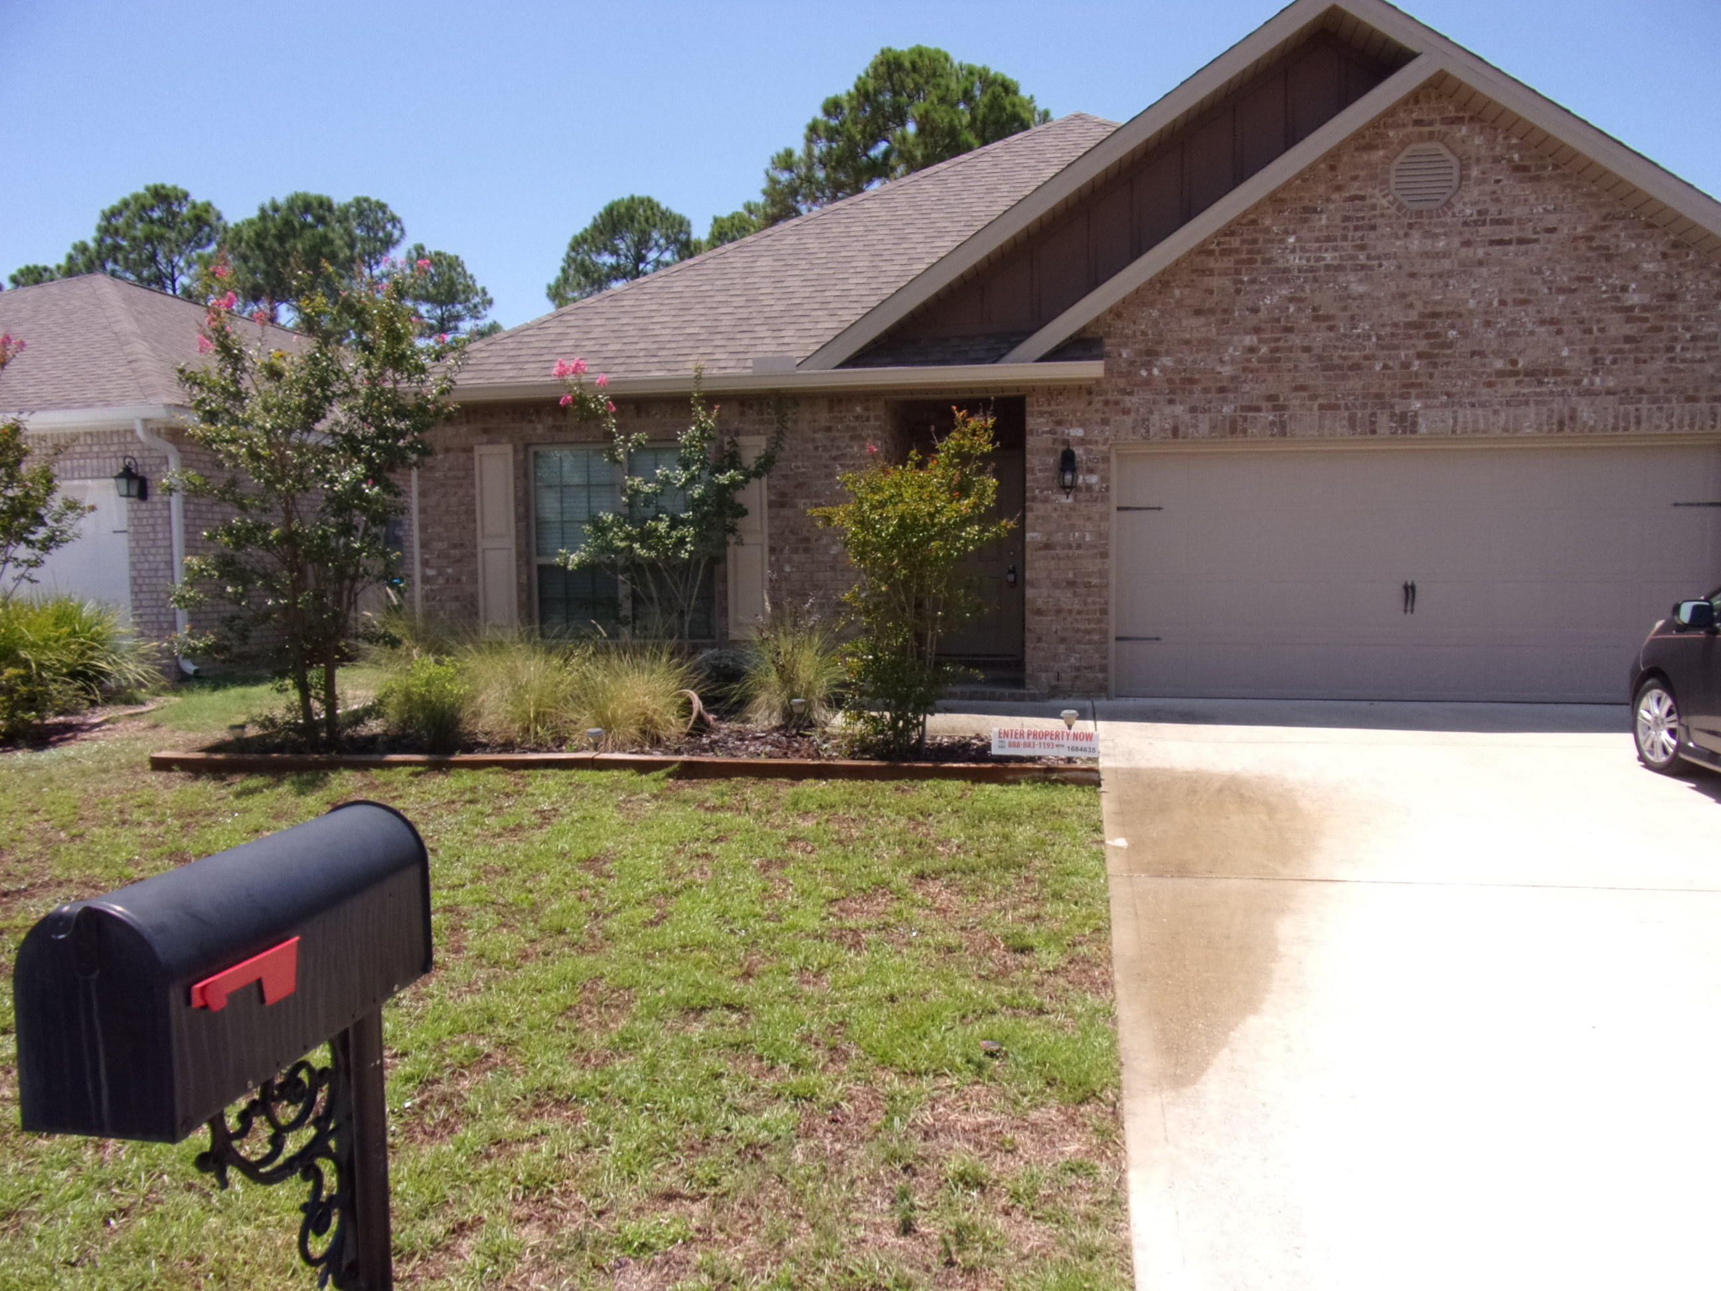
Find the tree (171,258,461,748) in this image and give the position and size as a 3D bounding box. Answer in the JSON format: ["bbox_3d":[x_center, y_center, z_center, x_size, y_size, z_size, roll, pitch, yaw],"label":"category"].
[{"bbox_3d":[-3.838,-0.995,8.400,1.850,3.462,1.750,0,4,9],"label":"tree"}]

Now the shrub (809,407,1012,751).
[{"bbox_3d":[0.346,-0.462,8.200,1.350,2.332,1.300,0,4,9],"label":"shrub"}]

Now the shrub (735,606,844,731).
[{"bbox_3d":[-0.537,0.143,9.250,0.840,0.961,0.820,0,4,9],"label":"shrub"}]

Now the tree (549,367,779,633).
[{"bbox_3d":[-1.603,-0.921,9.950,1.850,2.914,1.550,0,4,9],"label":"tree"}]

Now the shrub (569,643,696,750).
[{"bbox_3d":[-1.623,0.347,8.500,0.900,0.721,0.880,0,4,9],"label":"shrub"}]

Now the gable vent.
[{"bbox_3d":[4.599,-3.817,9.715,0.550,0.550,0.060,0,4,9],"label":"gable vent"}]

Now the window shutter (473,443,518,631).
[{"bbox_3d":[-3.429,-0.953,11.207,0.380,1.820,0.050,0,4,9],"label":"window shutter"}]

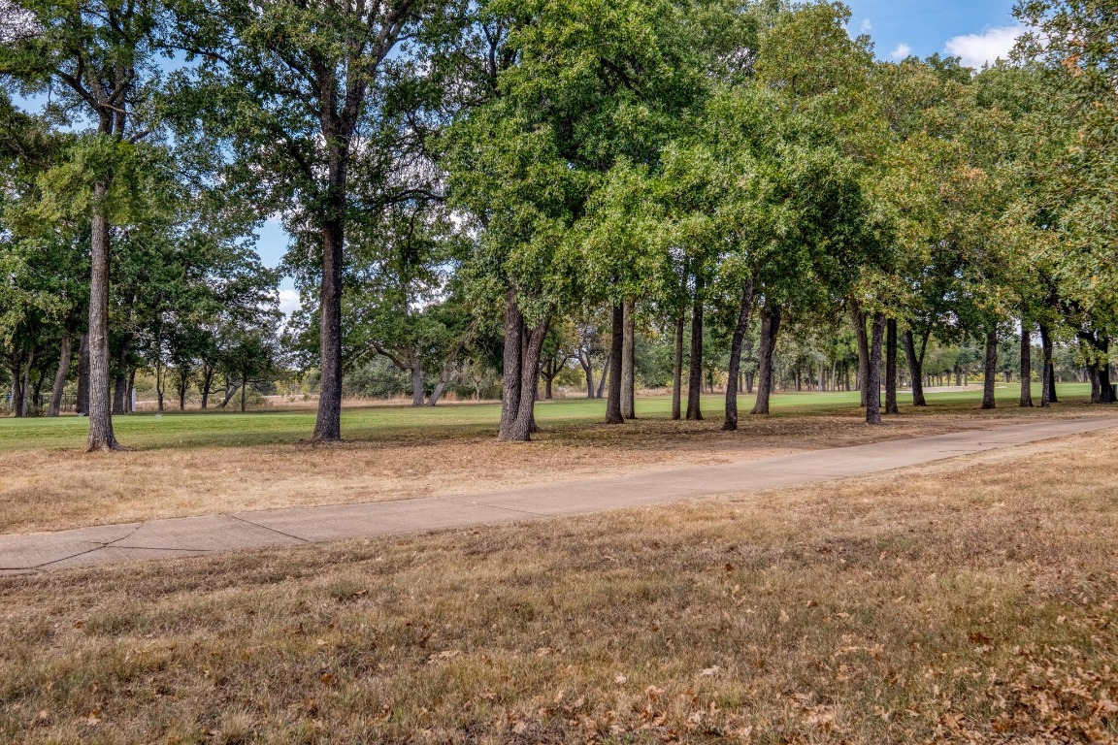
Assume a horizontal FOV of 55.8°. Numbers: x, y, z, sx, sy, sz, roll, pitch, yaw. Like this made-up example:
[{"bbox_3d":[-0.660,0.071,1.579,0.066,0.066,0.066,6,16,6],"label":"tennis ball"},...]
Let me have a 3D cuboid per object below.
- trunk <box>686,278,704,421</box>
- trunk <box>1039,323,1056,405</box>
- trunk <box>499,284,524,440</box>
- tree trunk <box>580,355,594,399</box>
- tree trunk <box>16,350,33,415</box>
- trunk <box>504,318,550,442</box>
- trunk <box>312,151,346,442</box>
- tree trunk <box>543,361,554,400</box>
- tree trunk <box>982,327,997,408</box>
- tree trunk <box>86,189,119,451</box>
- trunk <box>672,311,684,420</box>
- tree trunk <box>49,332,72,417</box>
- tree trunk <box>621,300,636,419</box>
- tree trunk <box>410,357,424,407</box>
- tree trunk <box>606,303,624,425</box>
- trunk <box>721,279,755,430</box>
[{"bbox_3d":[4.495,-0.757,35.056,0.580,4.769,0.480,0,0,0],"label":"trunk"},{"bbox_3d":[23.030,-0.377,49.760,0.823,3.957,0.550,0,0,0],"label":"trunk"},{"bbox_3d":[-1.084,-0.187,24.314,0.581,3.538,0.520,0,0,0],"label":"trunk"},{"bbox_3d":[1.586,0.242,58.500,0.693,2.366,0.609,0,0,0],"label":"tree trunk"},{"bbox_3d":[-19.570,0.432,38.670,0.604,2.393,0.500,0,0,0],"label":"tree trunk"},{"bbox_3d":[-0.772,0.179,25.060,1.083,2.915,0.750,0,0,0],"label":"trunk"},{"bbox_3d":[-5.239,-1.717,24.100,0.693,6.646,0.610,0,0,0],"label":"trunk"},{"bbox_3d":[-0.603,0.445,57.000,0.578,2.096,0.509,0,0,0],"label":"tree trunk"},{"bbox_3d":[17.569,-0.178,43.000,0.582,3.399,0.512,0,0,0],"label":"tree trunk"},{"bbox_3d":[-9.298,-1.077,21.500,0.591,5.336,0.520,0,0,0],"label":"tree trunk"},{"bbox_3d":[4.105,-0.251,36.450,0.385,3.753,0.380,0,0,0],"label":"trunk"},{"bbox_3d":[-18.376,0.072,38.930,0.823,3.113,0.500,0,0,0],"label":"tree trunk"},{"bbox_3d":[2.434,-0.471,37.030,0.460,4.197,0.470,0,0,0],"label":"tree trunk"},{"bbox_3d":[-6.776,0.458,50.320,0.601,2.350,0.600,0,0,0],"label":"tree trunk"},{"bbox_3d":[1.681,-0.278,31.800,0.484,3.625,0.426,0,0,0],"label":"tree trunk"},{"bbox_3d":[4.924,-0.491,28.876,0.902,4.194,0.500,0,0,0],"label":"trunk"}]

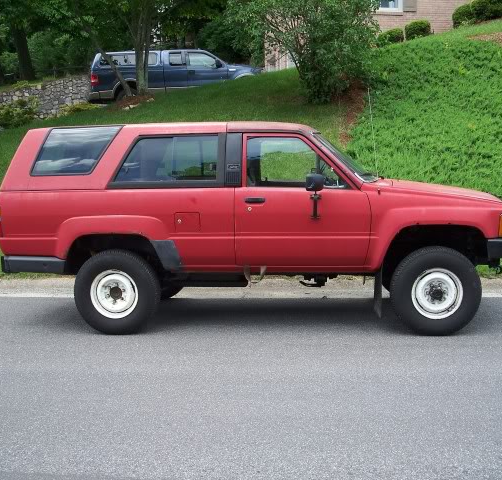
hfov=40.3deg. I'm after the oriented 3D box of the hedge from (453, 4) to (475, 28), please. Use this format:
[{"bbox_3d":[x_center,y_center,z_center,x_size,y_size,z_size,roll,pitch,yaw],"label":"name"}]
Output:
[{"bbox_3d":[6.367,-6.665,20.400,0.656,0.716,0.800,-1,7,0],"label":"hedge"}]

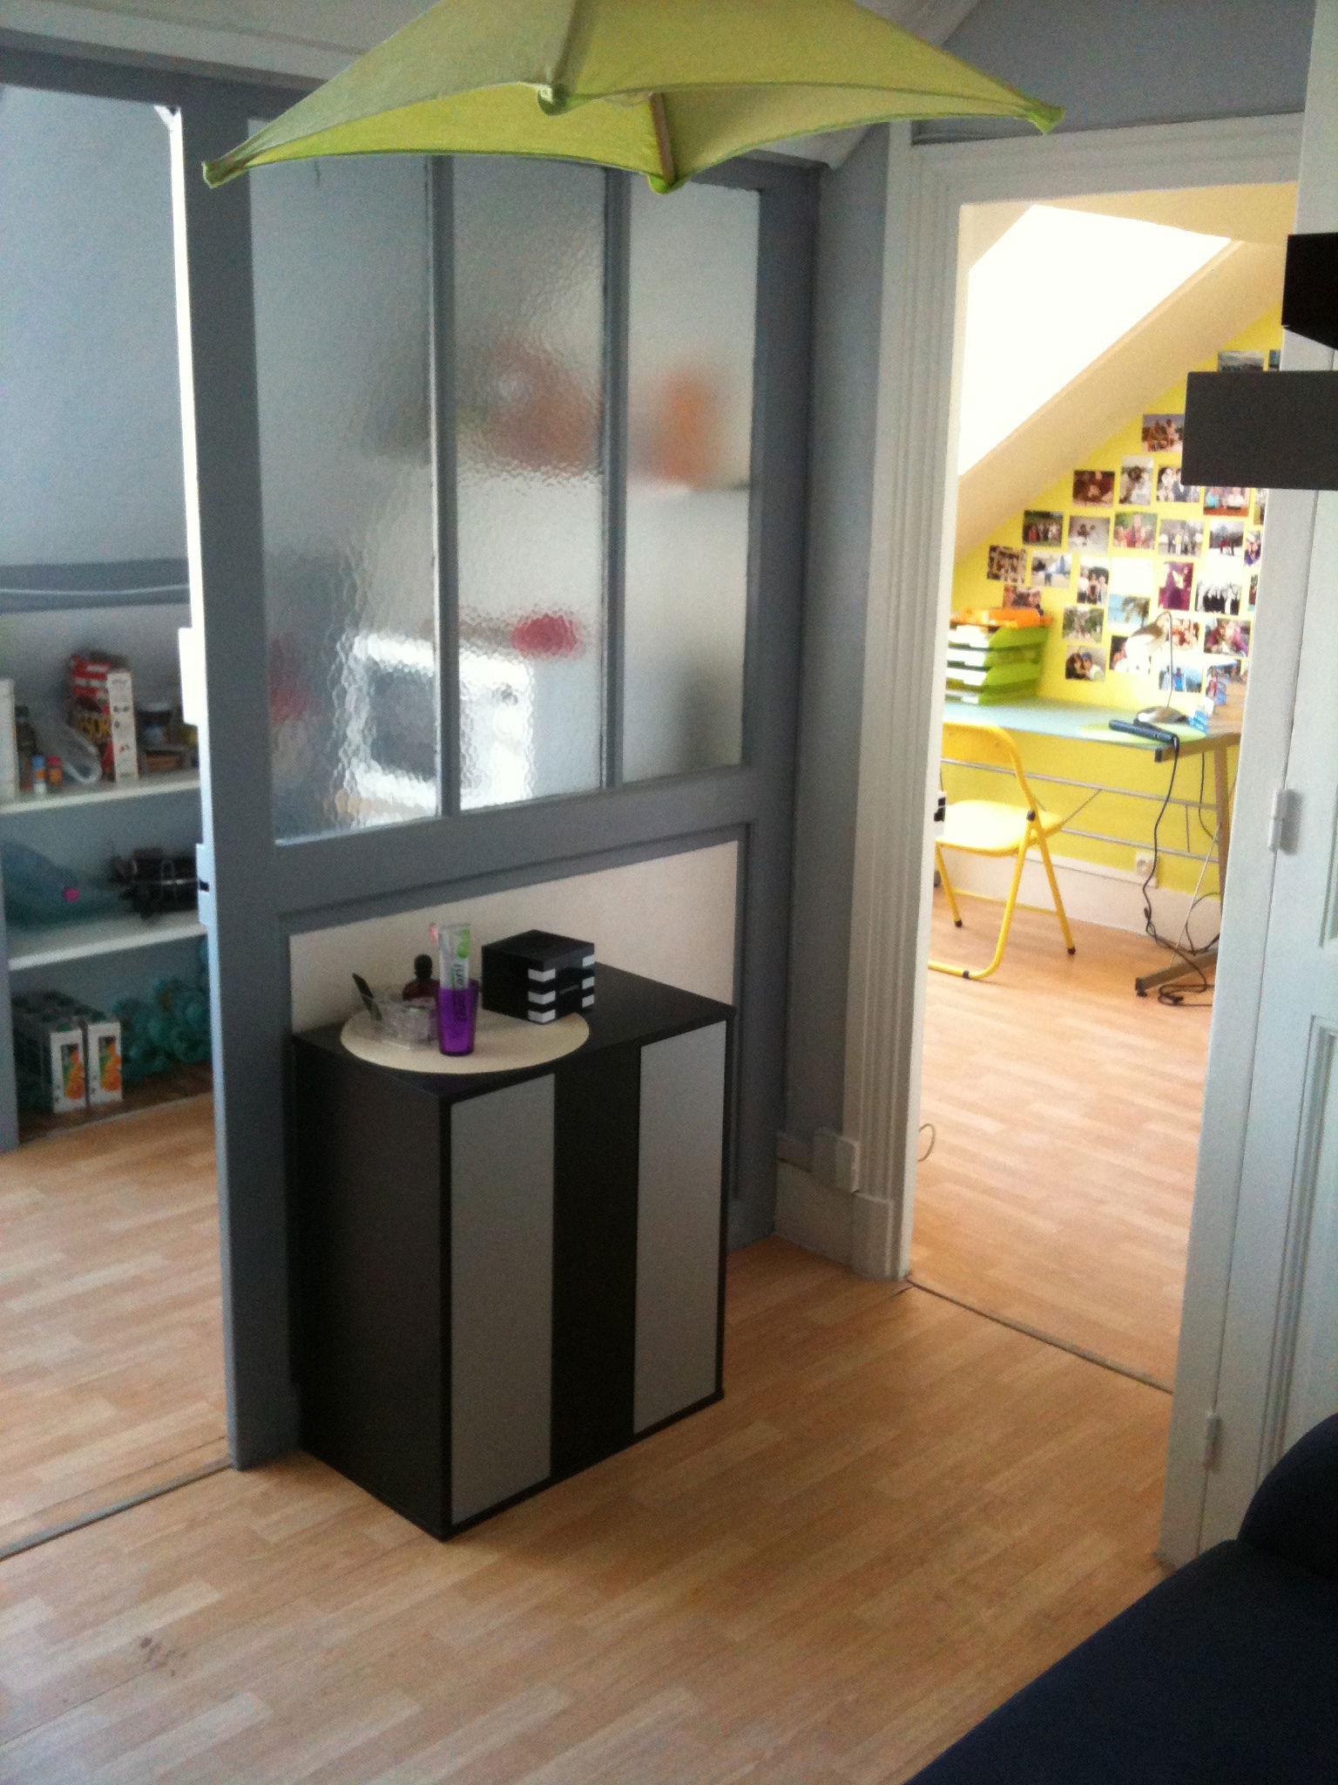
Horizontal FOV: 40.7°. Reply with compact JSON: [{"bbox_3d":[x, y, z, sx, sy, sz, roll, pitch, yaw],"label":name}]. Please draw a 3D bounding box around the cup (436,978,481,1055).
[{"bbox_3d":[-0.309,0.185,2.647,0.062,0.100,0.062,1,14,0],"label":"cup"}]

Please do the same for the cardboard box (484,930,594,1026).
[{"bbox_3d":[-0.205,0.134,2.853,0.124,0.103,0.125,11,17,35],"label":"cardboard box"}]

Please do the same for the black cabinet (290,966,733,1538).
[{"bbox_3d":[-0.236,0.535,2.883,0.350,0.690,0.605,15,19,42],"label":"black cabinet"}]

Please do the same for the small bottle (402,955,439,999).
[{"bbox_3d":[-0.381,0.146,2.803,0.060,0.096,0.048,-1,14,-8],"label":"small bottle"}]

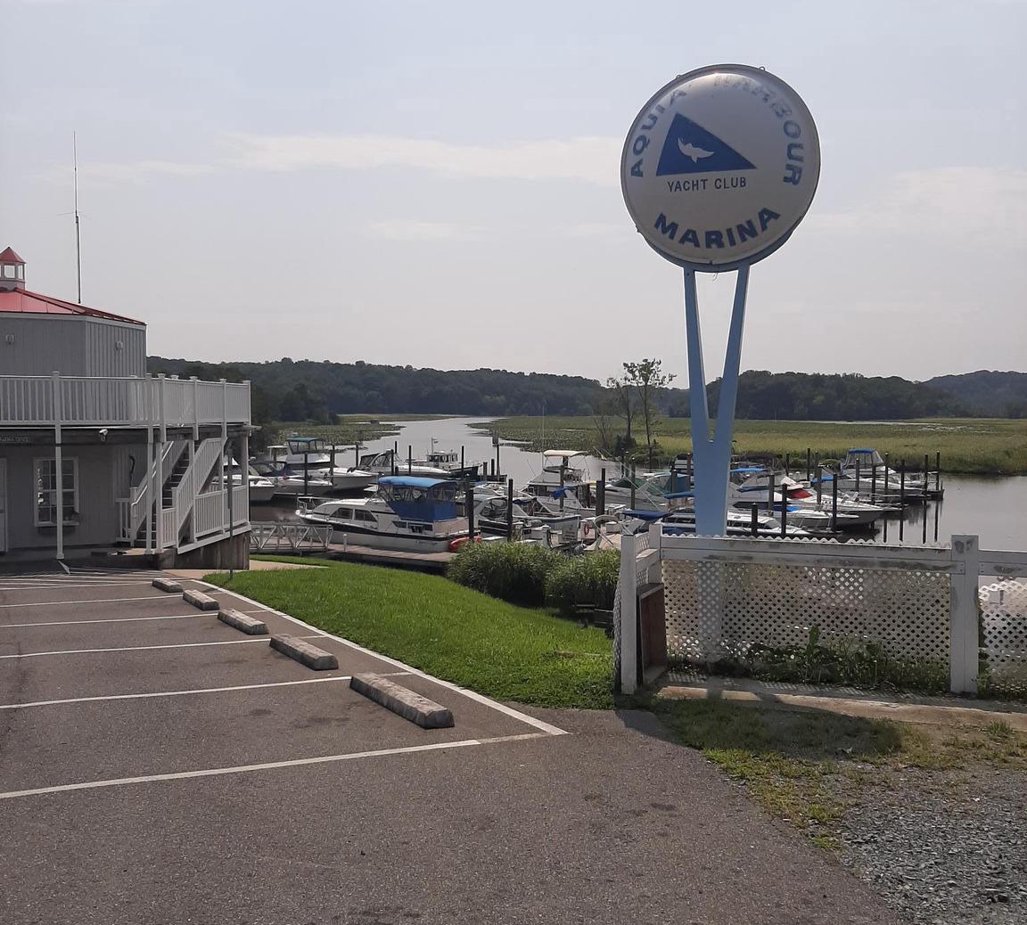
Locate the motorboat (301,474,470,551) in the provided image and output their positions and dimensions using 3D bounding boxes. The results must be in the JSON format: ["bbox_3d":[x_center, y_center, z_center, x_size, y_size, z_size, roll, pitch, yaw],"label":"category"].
[{"bbox_3d":[-6.601,2.475,49.842,10.400,3.650,3.600,2,3,31],"label":"motorboat"}]

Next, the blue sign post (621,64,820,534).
[{"bbox_3d":[2.022,-0.977,10.163,1.940,5.820,0.420,1,3,18],"label":"blue sign post"}]

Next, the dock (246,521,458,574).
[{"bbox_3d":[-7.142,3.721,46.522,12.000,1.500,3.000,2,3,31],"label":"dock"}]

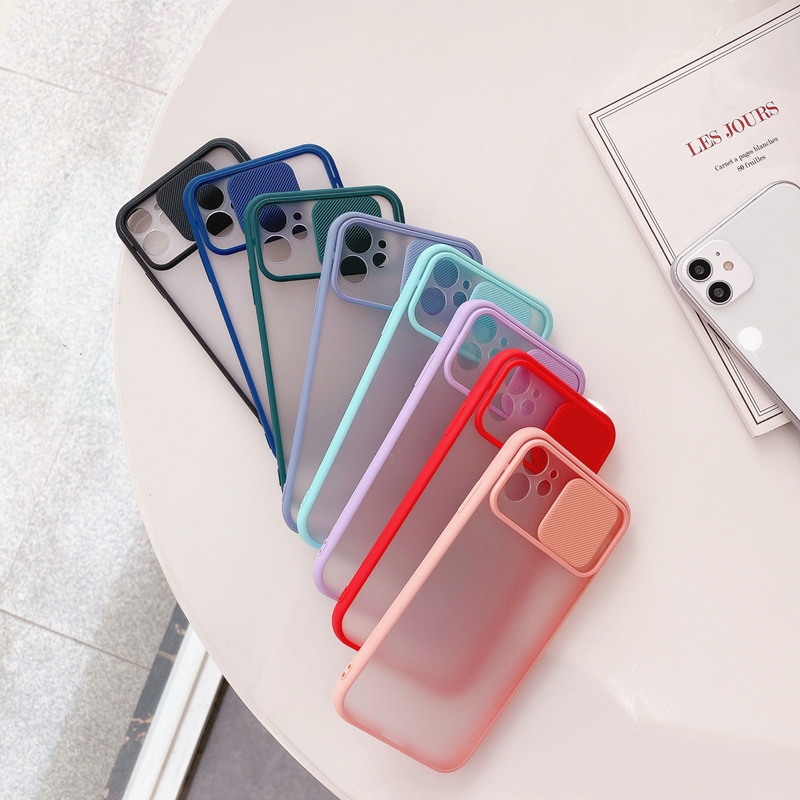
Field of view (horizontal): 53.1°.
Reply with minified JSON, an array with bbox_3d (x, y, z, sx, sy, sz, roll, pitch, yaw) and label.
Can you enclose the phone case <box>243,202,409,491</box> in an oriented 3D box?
[{"bbox_3d":[-0.027,-0.027,0.392,0.080,0.012,0.155,-8,88,-14],"label":"phone case"}]

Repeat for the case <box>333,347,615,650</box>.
[{"bbox_3d":[0.038,0.058,0.374,0.080,0.012,0.155,34,85,-22],"label":"case"}]

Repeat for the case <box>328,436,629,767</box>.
[{"bbox_3d":[0.041,0.093,0.368,0.080,0.012,0.155,38,84,-23],"label":"case"}]

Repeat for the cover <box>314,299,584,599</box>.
[{"bbox_3d":[0.027,0.035,0.379,0.080,0.012,0.155,32,84,-22],"label":"cover"}]

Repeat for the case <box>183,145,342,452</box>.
[{"bbox_3d":[-0.048,-0.050,0.402,0.080,0.012,0.155,-20,85,-11],"label":"case"}]

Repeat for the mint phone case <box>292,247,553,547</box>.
[{"bbox_3d":[0.014,0.009,0.383,0.079,0.012,0.155,26,88,-20],"label":"mint phone case"}]

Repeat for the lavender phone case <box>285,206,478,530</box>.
[{"bbox_3d":[-0.007,-0.009,0.387,0.080,0.012,0.155,10,86,-17],"label":"lavender phone case"}]

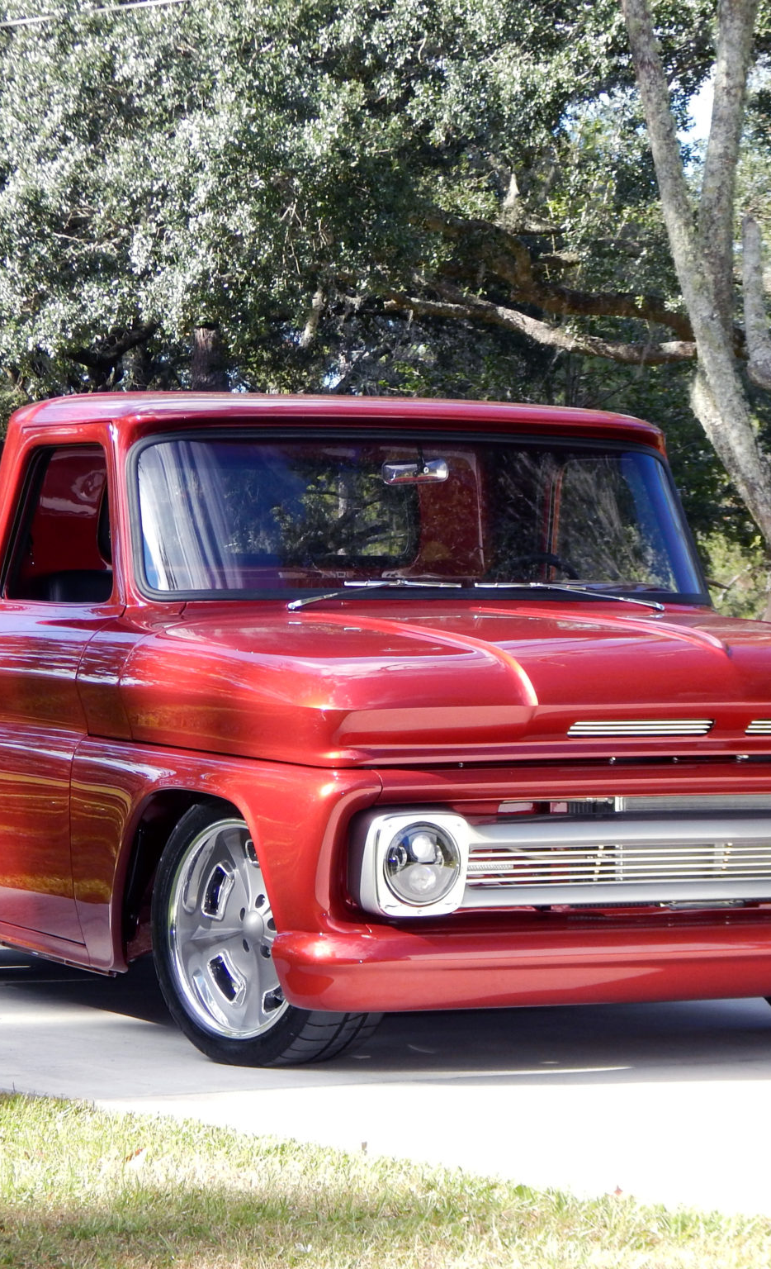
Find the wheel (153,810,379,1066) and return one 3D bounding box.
[{"bbox_3d":[-0.249,0.683,8.700,0.245,0.650,0.650,1,-1,-41],"label":"wheel"}]

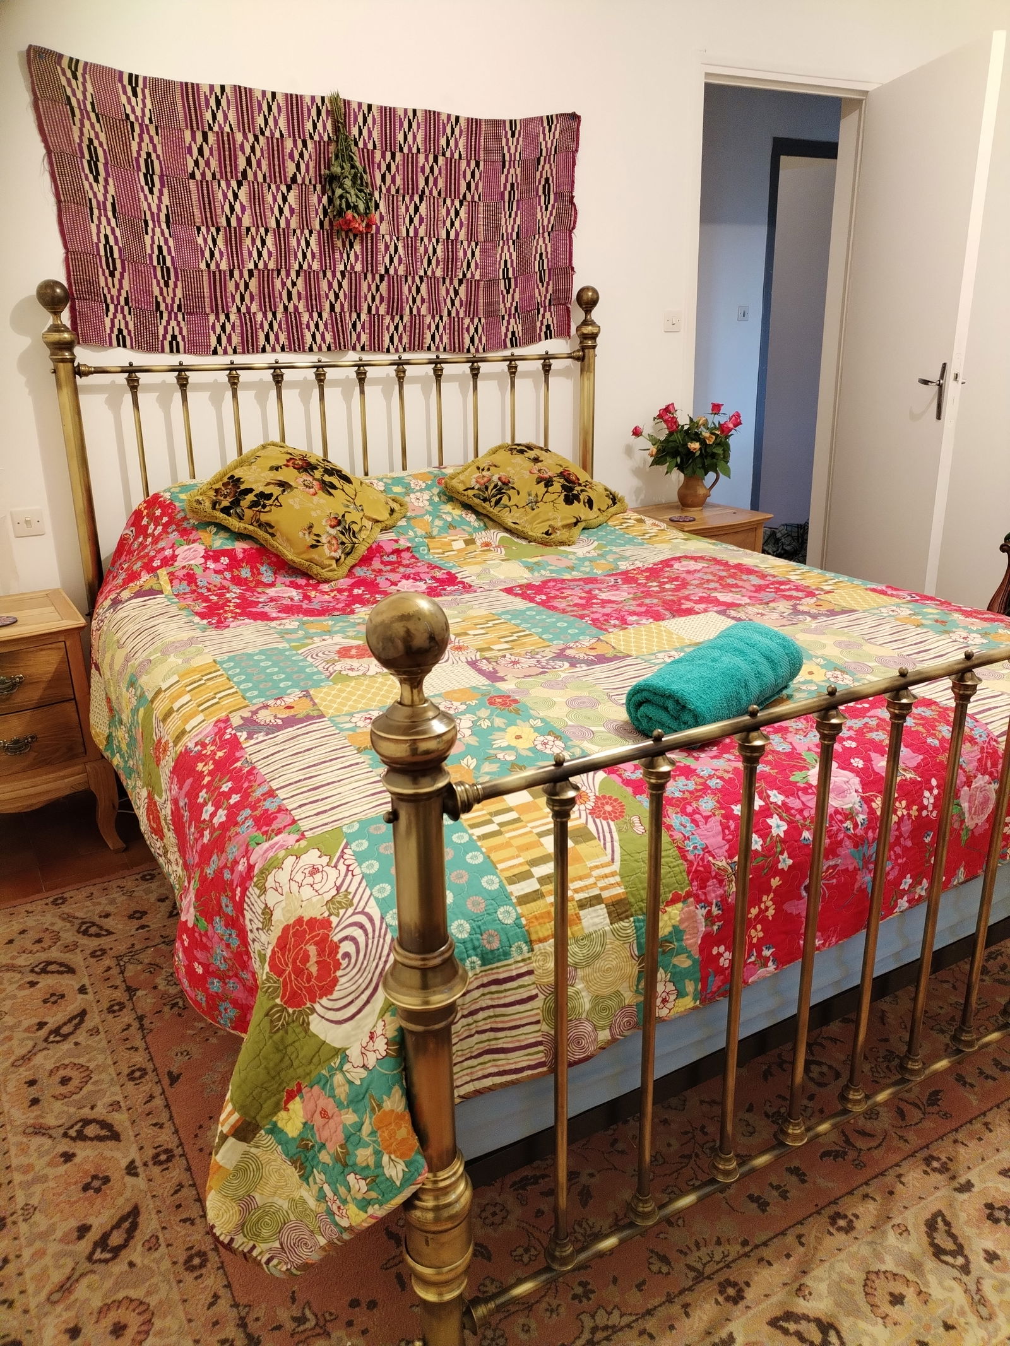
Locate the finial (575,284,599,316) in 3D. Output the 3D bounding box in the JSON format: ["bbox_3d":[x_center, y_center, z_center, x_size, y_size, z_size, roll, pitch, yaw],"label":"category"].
[{"bbox_3d":[0.279,-1.249,3.395,0.077,0.098,0.077,-1,18,0],"label":"finial"}]

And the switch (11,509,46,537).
[{"bbox_3d":[-1.328,-0.419,2.818,0.084,0.084,0.012,-11,21,-28],"label":"switch"}]

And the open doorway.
[{"bbox_3d":[1.024,-1.135,4.074,0.799,2.141,0.133,-11,21,-28],"label":"open doorway"}]

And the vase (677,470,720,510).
[{"bbox_3d":[0.714,-0.680,3.799,0.152,0.138,0.119,-1,18,0],"label":"vase"}]

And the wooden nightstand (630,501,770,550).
[{"bbox_3d":[0.689,-0.267,3.817,0.471,0.661,0.410,-11,21,-28],"label":"wooden nightstand"}]

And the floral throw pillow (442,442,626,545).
[{"bbox_3d":[0.112,-0.558,3.044,0.430,0.128,0.430,30,36,15],"label":"floral throw pillow"}]

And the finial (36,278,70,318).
[{"bbox_3d":[-1.170,-0.969,2.619,0.077,0.098,0.077,-11,21,-28],"label":"finial"}]

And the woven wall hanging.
[{"bbox_3d":[-0.468,-1.356,3.023,1.639,0.748,0.026,-11,21,-28],"label":"woven wall hanging"}]

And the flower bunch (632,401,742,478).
[{"bbox_3d":[0.662,-0.846,3.690,0.348,0.277,0.307,-11,21,-28],"label":"flower bunch"}]

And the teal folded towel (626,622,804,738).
[{"bbox_3d":[0.329,0.008,1.561,0.147,0.113,0.343,13,23,37],"label":"teal folded towel"}]

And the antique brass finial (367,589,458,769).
[{"bbox_3d":[-0.088,0.008,0.966,0.085,0.174,0.085,-1,18,0],"label":"antique brass finial"}]

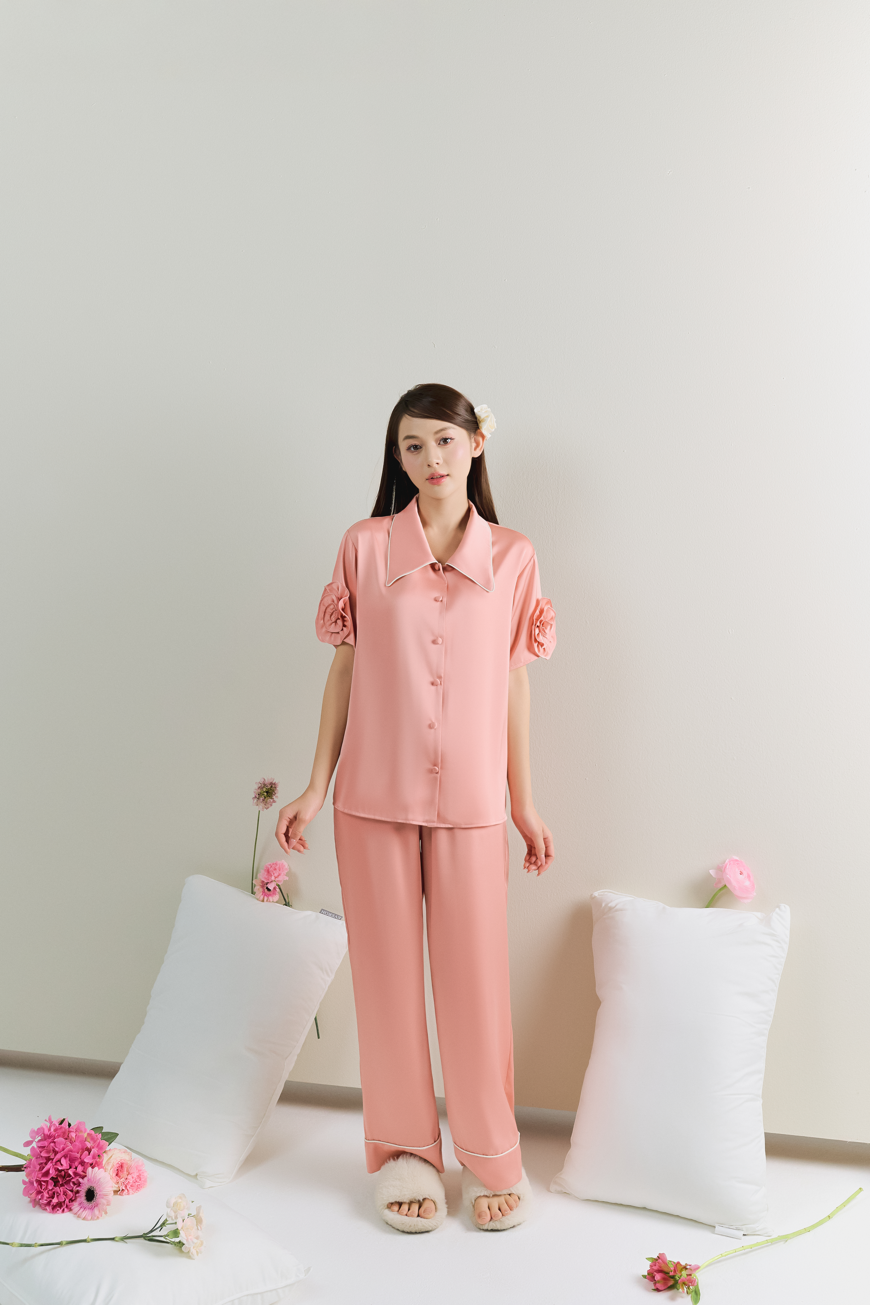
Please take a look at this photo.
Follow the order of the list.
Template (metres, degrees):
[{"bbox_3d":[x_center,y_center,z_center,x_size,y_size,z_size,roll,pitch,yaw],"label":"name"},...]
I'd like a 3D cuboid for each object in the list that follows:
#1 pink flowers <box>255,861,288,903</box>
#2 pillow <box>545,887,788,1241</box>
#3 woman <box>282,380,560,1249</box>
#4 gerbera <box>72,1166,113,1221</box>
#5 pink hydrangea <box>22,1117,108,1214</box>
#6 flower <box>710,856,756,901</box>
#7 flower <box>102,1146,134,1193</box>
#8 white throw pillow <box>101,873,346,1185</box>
[{"bbox_3d":[-0.399,0.563,3.120,0.083,0.104,0.080,0,3,6],"label":"pink flowers"},{"bbox_3d":[0.510,0.836,2.693,0.440,0.655,0.170,2,-31,18],"label":"pillow"},{"bbox_3d":[-0.039,0.300,2.582,0.560,1.670,0.320,0,4,-3],"label":"woman"},{"bbox_3d":[-0.641,1.015,2.380,0.040,0.100,0.100,-22,-12,40],"label":"gerbera"},{"bbox_3d":[-0.715,0.991,2.450,0.165,0.175,0.165,-2,1,-27],"label":"pink hydrangea"},{"bbox_3d":[0.664,0.502,2.820,0.090,0.090,0.075,-3,-13,-39],"label":"flower"},{"bbox_3d":[-0.627,1.020,2.500,0.070,0.090,0.085,-20,-11,41],"label":"flower"},{"bbox_3d":[-0.510,0.837,2.906,0.410,0.165,0.640,12,52,17],"label":"white throw pillow"}]

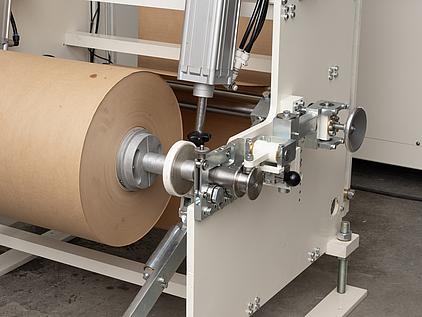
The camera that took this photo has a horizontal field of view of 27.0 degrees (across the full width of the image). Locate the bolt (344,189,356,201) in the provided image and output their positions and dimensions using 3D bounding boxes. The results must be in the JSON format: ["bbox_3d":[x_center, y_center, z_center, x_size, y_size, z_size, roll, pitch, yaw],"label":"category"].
[{"bbox_3d":[0.512,0.135,3.236,0.034,0.031,0.031,11,21,30],"label":"bolt"}]

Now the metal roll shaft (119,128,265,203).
[{"bbox_3d":[-0.056,0.035,2.348,0.401,0.178,0.178,11,21,30],"label":"metal roll shaft"}]

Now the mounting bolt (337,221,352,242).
[{"bbox_3d":[0.481,0.260,3.168,0.053,0.064,0.053,11,21,30],"label":"mounting bolt"}]

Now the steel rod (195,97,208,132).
[{"bbox_3d":[-0.025,-0.116,2.369,0.024,0.106,0.024,5,10,-1],"label":"steel rod"}]

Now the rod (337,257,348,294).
[{"bbox_3d":[0.480,0.418,3.218,0.031,0.161,0.031,0,18,0],"label":"rod"}]

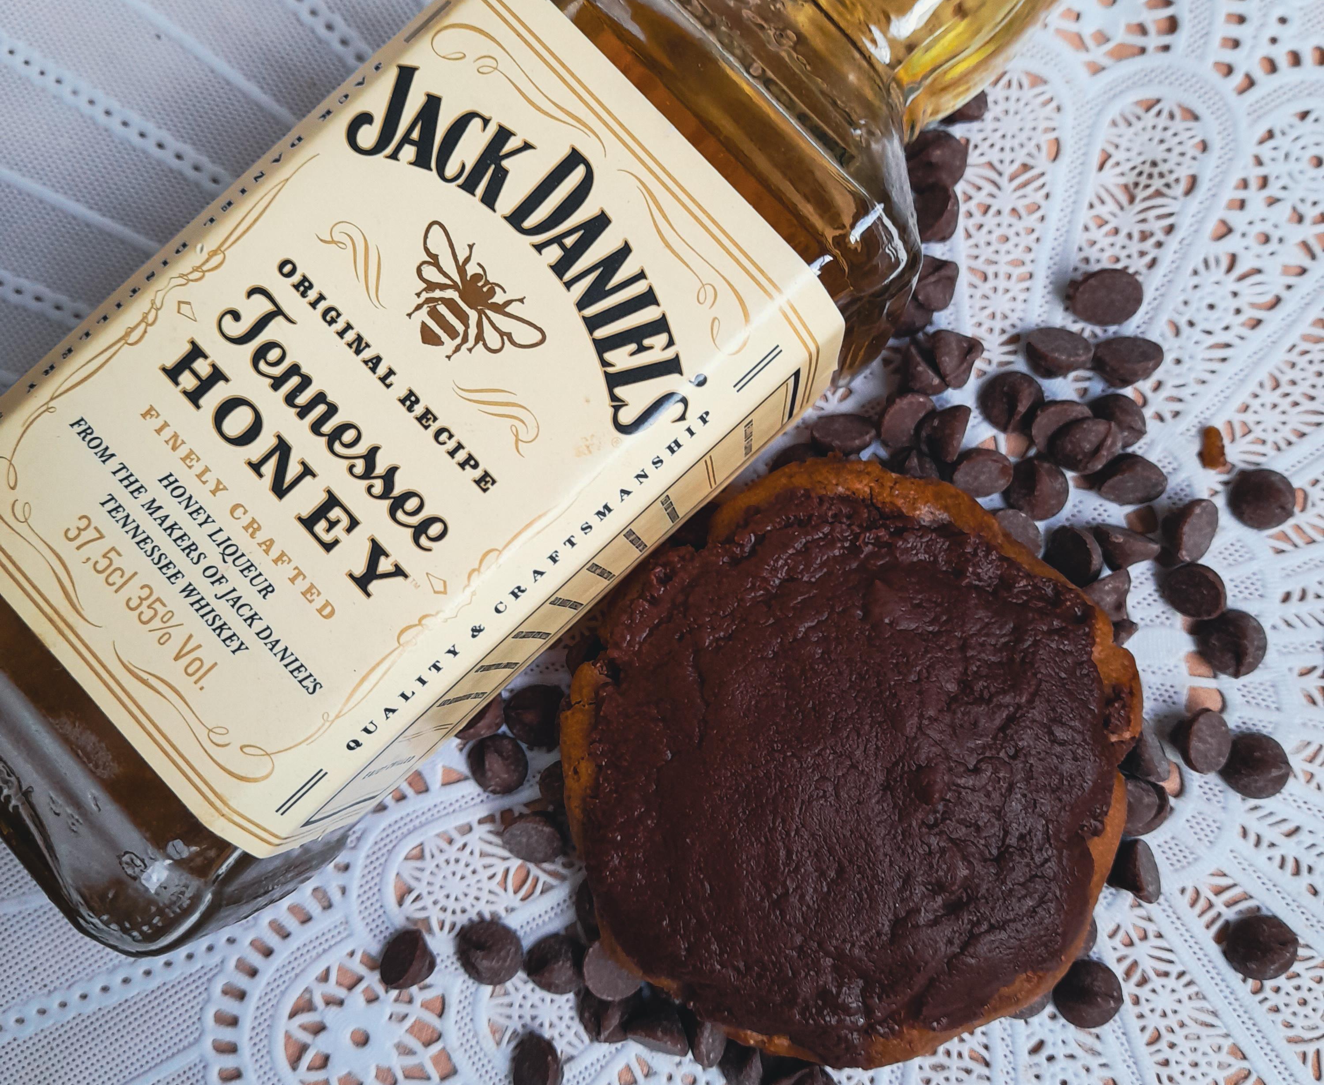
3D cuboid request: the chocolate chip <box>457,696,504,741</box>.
[{"bbox_3d":[-0.030,0.028,0.206,0.010,0.007,0.010,-21,40,19],"label":"chocolate chip"}]

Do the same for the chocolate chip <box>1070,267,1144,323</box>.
[{"bbox_3d":[0.071,-0.041,0.204,0.011,0.011,0.007,-1,45,1],"label":"chocolate chip"}]

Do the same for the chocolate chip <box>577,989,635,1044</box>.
[{"bbox_3d":[-0.009,0.075,0.198,0.010,0.007,0.010,0,92,4],"label":"chocolate chip"}]

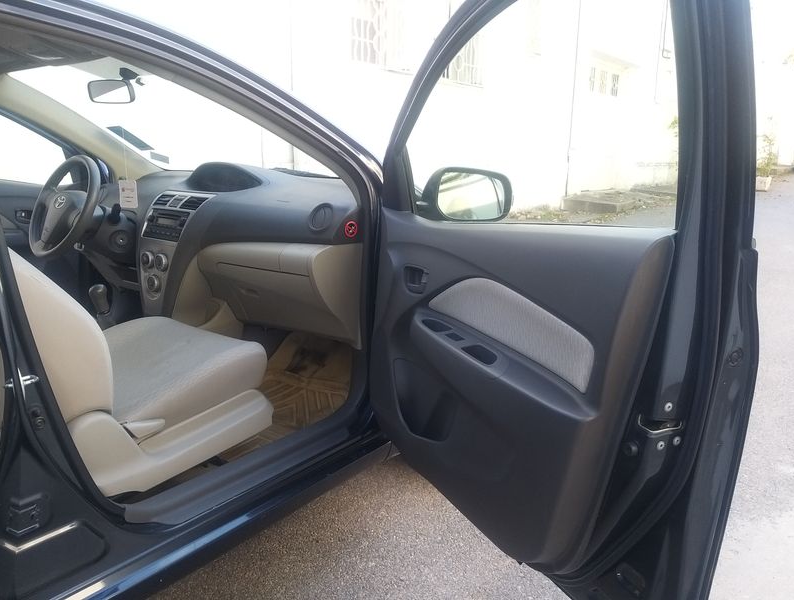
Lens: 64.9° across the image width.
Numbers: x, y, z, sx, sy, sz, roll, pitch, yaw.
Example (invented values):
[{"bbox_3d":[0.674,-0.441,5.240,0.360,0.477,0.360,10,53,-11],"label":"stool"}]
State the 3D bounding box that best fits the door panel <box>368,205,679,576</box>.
[{"bbox_3d":[0.119,0.133,1.332,0.120,0.660,1.020,-5,13,-22],"label":"door panel"}]

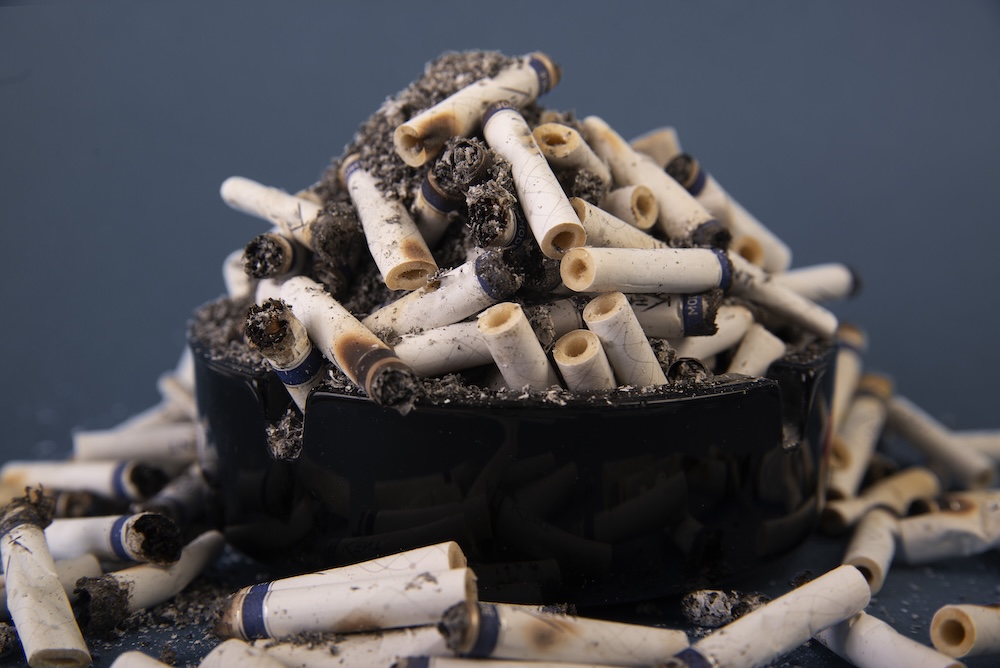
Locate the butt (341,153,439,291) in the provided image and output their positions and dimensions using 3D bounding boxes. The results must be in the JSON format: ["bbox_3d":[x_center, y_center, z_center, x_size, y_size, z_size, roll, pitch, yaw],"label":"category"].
[{"bbox_3d":[-0.020,-0.019,0.309,0.008,0.008,0.033,-4,38,-22],"label":"butt"}]

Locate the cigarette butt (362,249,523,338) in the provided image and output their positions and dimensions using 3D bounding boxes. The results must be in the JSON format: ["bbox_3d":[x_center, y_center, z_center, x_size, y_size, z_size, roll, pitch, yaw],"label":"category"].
[{"bbox_3d":[-0.012,-0.005,0.321,0.033,0.008,0.008,-23,0,27],"label":"cigarette butt"}]

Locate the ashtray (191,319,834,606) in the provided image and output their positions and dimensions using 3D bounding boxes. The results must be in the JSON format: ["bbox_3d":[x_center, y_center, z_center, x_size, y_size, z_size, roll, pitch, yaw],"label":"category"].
[{"bbox_3d":[0.003,0.017,0.347,0.119,0.033,0.119,0,11,0],"label":"ashtray"}]

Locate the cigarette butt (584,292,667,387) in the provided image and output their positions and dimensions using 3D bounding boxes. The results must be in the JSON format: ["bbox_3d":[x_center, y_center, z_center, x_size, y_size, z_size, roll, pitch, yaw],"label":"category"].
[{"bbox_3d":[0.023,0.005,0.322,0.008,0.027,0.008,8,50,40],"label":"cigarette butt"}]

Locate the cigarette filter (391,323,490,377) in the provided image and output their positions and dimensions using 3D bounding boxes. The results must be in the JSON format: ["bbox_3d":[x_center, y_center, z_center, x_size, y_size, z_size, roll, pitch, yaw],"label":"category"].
[{"bbox_3d":[-0.001,0.001,0.332,0.037,0.008,0.008,-13,0,-6],"label":"cigarette filter"}]

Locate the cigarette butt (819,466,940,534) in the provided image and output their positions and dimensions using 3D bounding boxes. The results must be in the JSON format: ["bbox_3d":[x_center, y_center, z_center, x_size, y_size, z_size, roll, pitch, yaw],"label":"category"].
[{"bbox_3d":[0.070,0.031,0.338,0.027,0.008,0.008,-14,17,-38],"label":"cigarette butt"}]

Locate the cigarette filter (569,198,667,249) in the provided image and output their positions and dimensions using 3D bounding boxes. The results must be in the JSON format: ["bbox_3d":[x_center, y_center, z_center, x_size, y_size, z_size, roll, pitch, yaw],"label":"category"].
[{"bbox_3d":[0.024,-0.015,0.335,0.035,0.008,0.008,24,6,-45],"label":"cigarette filter"}]

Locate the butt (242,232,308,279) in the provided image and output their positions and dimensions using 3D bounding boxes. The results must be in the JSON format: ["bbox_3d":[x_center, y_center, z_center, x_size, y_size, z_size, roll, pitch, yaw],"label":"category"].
[{"bbox_3d":[-0.036,-0.015,0.353,0.008,0.008,0.035,2,2,24],"label":"butt"}]

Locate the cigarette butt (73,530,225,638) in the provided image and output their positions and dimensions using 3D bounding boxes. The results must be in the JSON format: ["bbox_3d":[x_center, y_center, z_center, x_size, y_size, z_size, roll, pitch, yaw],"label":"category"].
[{"bbox_3d":[-0.055,0.039,0.295,0.009,0.009,0.034,5,11,23],"label":"cigarette butt"}]

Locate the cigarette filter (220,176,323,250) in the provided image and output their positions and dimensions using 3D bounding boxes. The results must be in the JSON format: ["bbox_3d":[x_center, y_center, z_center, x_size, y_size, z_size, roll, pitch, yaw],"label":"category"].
[{"bbox_3d":[-0.044,-0.024,0.372,0.008,0.008,0.037,24,1,-44],"label":"cigarette filter"}]

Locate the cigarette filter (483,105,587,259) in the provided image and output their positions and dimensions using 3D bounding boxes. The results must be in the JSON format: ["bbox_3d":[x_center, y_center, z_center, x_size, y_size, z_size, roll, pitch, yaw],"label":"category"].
[{"bbox_3d":[0.005,-0.028,0.322,0.008,0.008,0.036,-27,47,3],"label":"cigarette filter"}]

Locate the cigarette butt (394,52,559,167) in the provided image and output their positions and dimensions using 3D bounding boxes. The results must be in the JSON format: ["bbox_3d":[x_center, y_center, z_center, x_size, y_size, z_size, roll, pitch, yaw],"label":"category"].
[{"bbox_3d":[-0.003,-0.041,0.332,0.037,0.008,0.008,-34,8,-39],"label":"cigarette butt"}]

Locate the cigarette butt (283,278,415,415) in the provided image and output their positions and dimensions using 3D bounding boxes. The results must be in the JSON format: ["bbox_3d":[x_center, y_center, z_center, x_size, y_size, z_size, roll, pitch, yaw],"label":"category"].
[{"bbox_3d":[-0.025,0.001,0.297,0.008,0.008,0.035,-6,28,-32],"label":"cigarette butt"}]

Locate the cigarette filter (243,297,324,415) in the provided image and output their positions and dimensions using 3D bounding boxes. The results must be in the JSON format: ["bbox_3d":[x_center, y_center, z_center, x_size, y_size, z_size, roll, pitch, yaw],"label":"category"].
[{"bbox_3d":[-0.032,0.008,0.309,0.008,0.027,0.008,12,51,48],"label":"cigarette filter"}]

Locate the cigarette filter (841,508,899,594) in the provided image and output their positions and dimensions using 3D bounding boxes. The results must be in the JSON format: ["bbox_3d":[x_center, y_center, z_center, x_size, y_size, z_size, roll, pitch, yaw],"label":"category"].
[{"bbox_3d":[0.063,0.036,0.310,0.007,0.007,0.030,3,13,16],"label":"cigarette filter"}]

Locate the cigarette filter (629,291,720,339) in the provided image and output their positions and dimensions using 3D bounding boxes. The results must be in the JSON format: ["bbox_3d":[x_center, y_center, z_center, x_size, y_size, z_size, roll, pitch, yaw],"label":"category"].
[{"bbox_3d":[0.023,-0.004,0.330,0.035,0.008,0.008,2,1,26],"label":"cigarette filter"}]

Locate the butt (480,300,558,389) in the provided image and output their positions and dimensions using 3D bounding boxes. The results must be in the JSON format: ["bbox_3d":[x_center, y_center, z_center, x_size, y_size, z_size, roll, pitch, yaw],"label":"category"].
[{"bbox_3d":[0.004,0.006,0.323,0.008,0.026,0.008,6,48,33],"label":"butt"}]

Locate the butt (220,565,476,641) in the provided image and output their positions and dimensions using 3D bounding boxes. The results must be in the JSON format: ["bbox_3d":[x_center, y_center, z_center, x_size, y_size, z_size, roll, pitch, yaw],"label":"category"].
[{"bbox_3d":[-0.023,0.040,0.268,0.039,0.008,0.008,-8,7,13],"label":"butt"}]

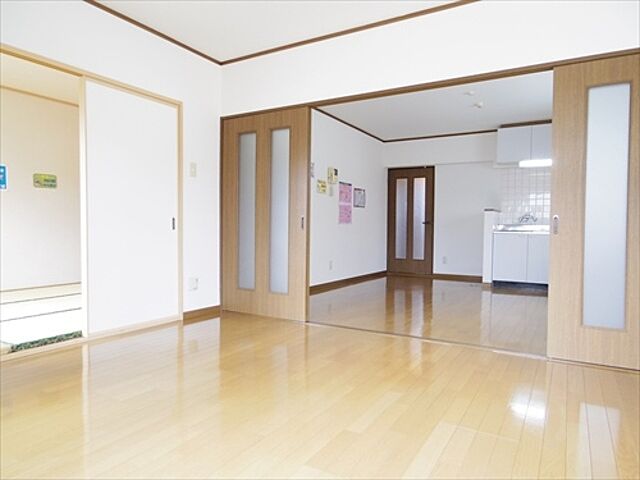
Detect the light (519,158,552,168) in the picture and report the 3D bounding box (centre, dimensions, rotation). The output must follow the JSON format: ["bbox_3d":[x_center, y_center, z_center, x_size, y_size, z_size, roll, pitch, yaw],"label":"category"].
[{"bbox_3d":[3.170,-1.098,6.117,0.540,0.080,0.100,2,2,30],"label":"light"}]

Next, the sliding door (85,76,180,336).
[{"bbox_3d":[-1.471,-0.223,3.364,0.045,1.814,0.830,2,2,30],"label":"sliding door"}]

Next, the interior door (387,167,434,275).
[{"bbox_3d":[1.583,-0.320,7.400,0.830,1.863,0.100,2,2,30],"label":"interior door"}]

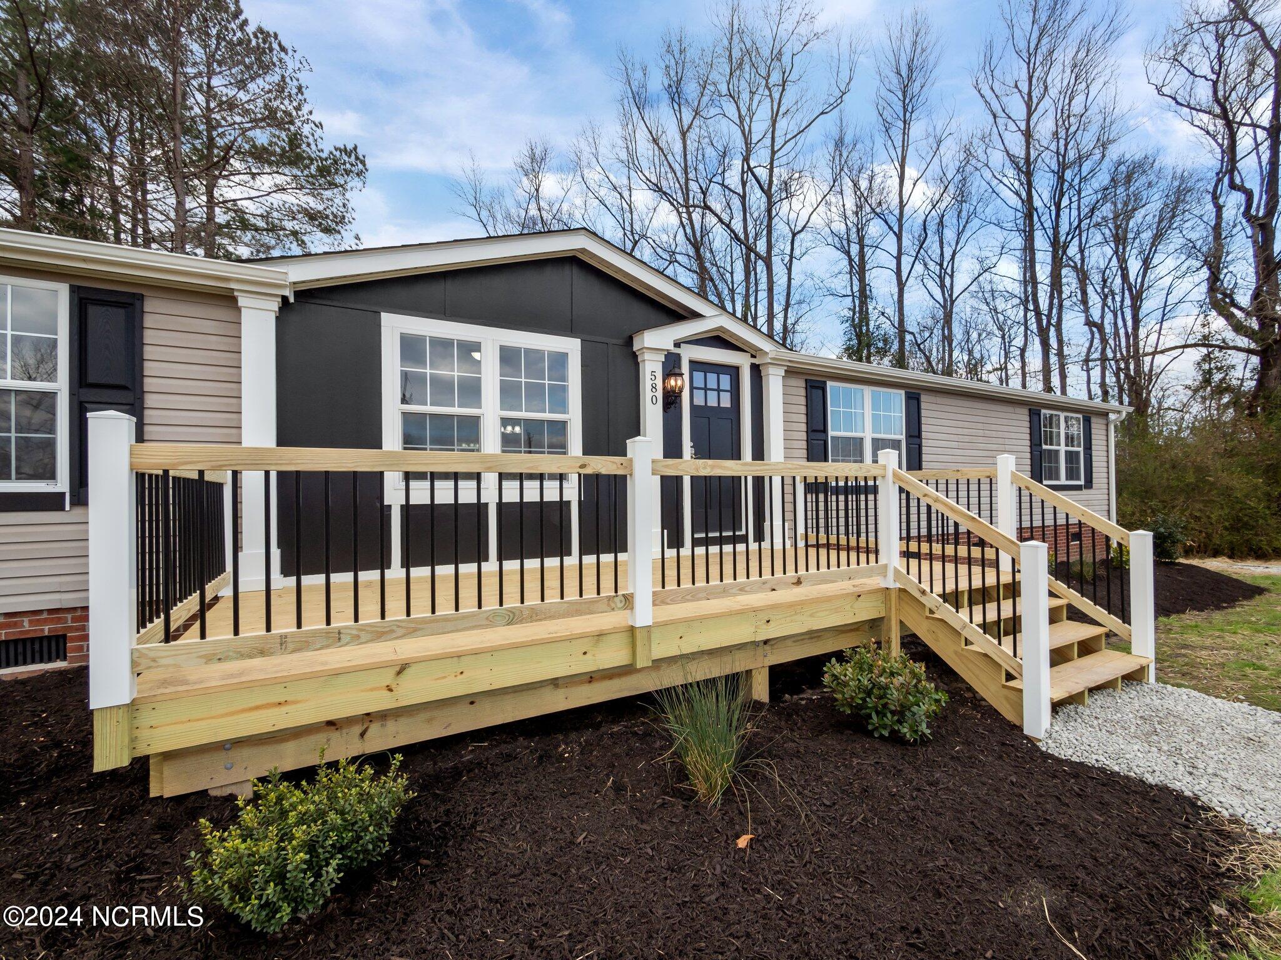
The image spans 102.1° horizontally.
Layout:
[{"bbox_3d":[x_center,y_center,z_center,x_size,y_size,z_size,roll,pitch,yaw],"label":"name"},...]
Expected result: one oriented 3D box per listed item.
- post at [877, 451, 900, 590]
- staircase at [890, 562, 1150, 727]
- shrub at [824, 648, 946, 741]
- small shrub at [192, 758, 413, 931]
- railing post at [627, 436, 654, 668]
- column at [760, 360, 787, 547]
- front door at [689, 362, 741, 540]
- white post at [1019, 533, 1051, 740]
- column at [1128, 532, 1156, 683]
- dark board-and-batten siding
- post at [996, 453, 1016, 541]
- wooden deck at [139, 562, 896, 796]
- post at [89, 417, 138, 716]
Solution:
[{"bbox_3d":[1.817,0.285,3.794,0.103,0.998,0.104,0,-1,-28],"label":"post"},{"bbox_3d":[2.740,1.123,3.721,1.510,0.679,0.960,0,-1,-28],"label":"staircase"},{"bbox_3d":[1.538,1.340,3.250,0.740,0.520,0.700,0,-1,-29],"label":"shrub"},{"bbox_3d":[-1.103,1.166,1.725,0.630,0.385,0.460,0,-1,-28],"label":"small shrub"},{"bbox_3d":[-0.005,0.398,2.970,0.108,1.301,0.108,0,-1,-29],"label":"railing post"},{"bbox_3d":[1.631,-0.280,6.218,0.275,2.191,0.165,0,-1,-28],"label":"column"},{"bbox_3d":[0.910,-0.364,6.277,0.850,2.050,0.060,0,-1,-29],"label":"front door"},{"bbox_3d":[2.415,0.964,3.171,0.108,1.179,0.108,0,-1,-29],"label":"white post"},{"bbox_3d":[3.805,0.968,3.927,0.108,1.175,0.108,0,-1,-29],"label":"column"},{"bbox_3d":[-1.094,-0.721,4.852,3.790,2.960,0.110,0,-1,-28],"label":"dark board-and-batten siding"},{"bbox_3d":[3.416,0.308,4.833,0.108,1.091,0.108,0,-1,-29],"label":"post"},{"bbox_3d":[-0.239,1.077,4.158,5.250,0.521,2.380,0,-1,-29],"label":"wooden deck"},{"bbox_3d":[-1.849,0.270,1.829,0.102,1.025,0.100,0,-1,-28],"label":"post"}]

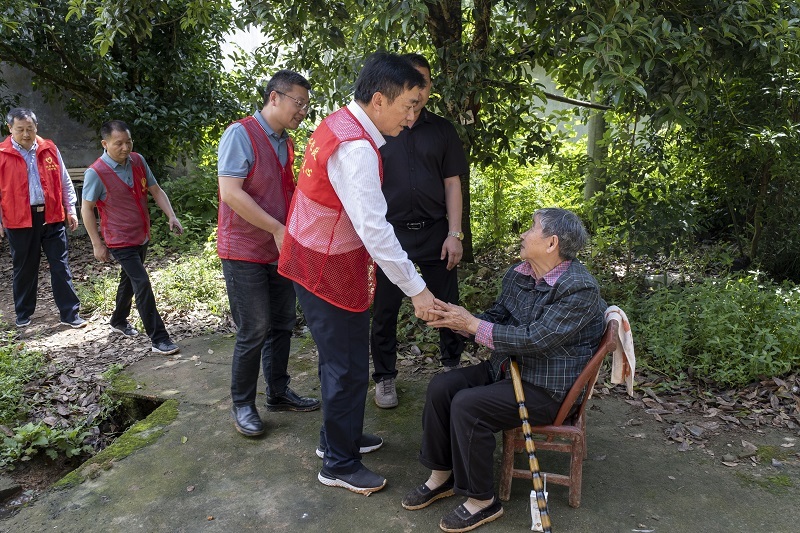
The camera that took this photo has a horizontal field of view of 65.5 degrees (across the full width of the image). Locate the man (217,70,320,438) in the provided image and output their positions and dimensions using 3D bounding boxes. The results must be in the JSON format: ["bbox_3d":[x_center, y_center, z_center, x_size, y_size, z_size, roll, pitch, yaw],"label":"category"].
[{"bbox_3d":[-0.635,-0.070,3.073,0.480,1.700,0.520,4,10,27],"label":"man"}]

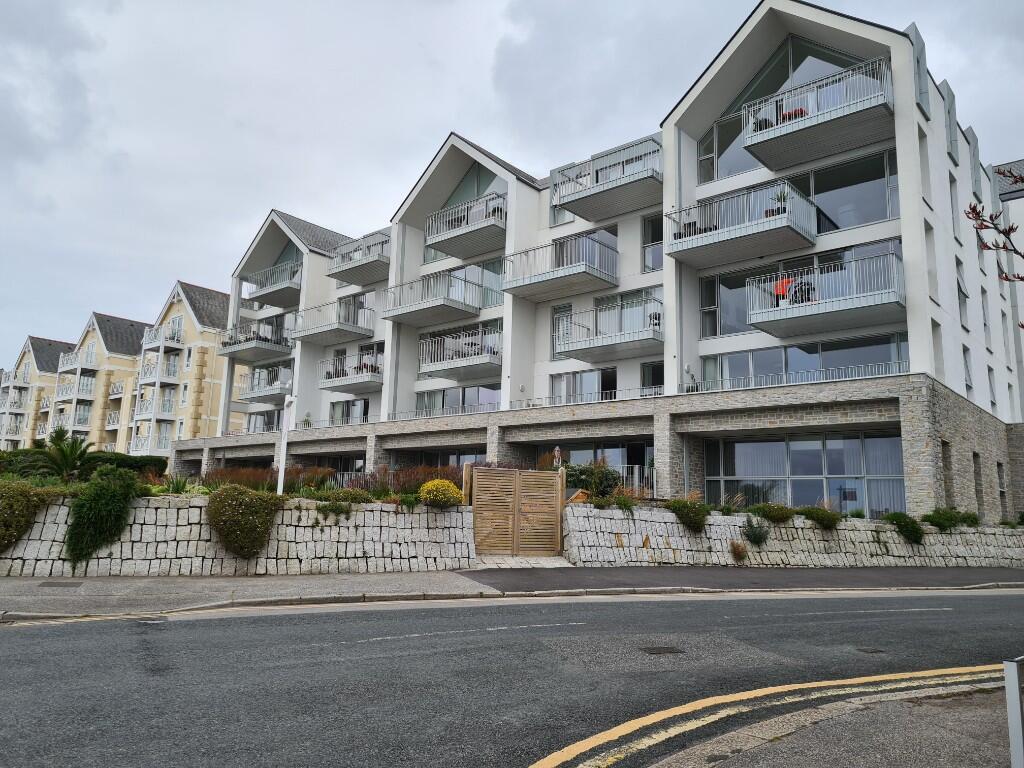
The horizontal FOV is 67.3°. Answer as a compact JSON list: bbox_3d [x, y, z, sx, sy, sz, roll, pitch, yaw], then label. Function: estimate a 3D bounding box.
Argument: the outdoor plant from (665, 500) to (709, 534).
[{"bbox_3d":[3.651,2.736,16.000,0.880,0.658,0.650,5,-11,-19],"label":"outdoor plant"}]

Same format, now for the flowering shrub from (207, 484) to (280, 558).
[{"bbox_3d":[-4.941,2.521,14.100,1.350,1.380,1.000,6,-11,-24],"label":"flowering shrub"}]

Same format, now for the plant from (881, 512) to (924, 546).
[{"bbox_3d":[10.333,3.814,20.300,1.100,0.800,0.650,7,-11,-27],"label":"plant"}]

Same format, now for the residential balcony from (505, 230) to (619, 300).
[{"bbox_3d":[2.053,-4.818,32.868,4.441,1.575,2.394,-7,-13,41],"label":"residential balcony"}]

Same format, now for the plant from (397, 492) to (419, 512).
[{"bbox_3d":[-2.120,2.404,15.600,0.440,0.380,0.400,4,-10,-15],"label":"plant"}]

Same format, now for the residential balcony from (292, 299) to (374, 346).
[{"bbox_3d":[-10.049,-3.362,43.380,4.379,1.544,2.394,-7,-13,41],"label":"residential balcony"}]

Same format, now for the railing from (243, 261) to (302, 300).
[{"bbox_3d":[-13.955,-6.067,47.364,4.515,1.575,2.310,-7,-13,41],"label":"railing"}]

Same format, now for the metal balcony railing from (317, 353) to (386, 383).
[{"bbox_3d":[-7.262,-0.631,37.794,4.095,1.170,2.243,-7,-13,40],"label":"metal balcony railing"}]

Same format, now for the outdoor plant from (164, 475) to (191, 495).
[{"bbox_3d":[-6.263,1.882,14.400,0.500,0.420,0.480,6,-11,-24],"label":"outdoor plant"}]

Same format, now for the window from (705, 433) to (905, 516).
[{"bbox_3d":[9.371,3.015,24.871,6.700,2.800,0.150,-7,-13,40],"label":"window"}]

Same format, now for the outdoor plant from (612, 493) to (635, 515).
[{"bbox_3d":[2.305,2.470,15.900,0.440,0.420,0.380,5,-11,-20],"label":"outdoor plant"}]

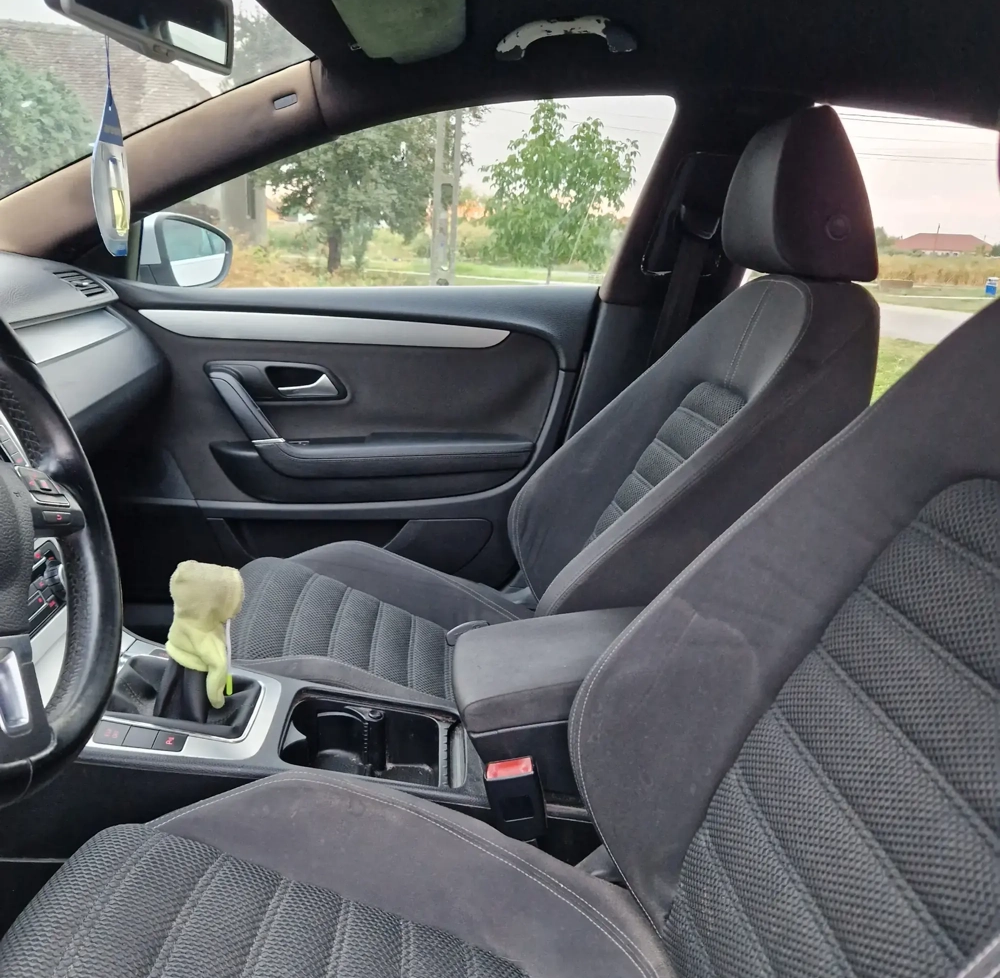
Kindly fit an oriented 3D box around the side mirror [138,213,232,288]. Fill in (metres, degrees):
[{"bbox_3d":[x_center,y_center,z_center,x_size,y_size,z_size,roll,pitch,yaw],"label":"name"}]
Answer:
[{"bbox_3d":[-0.642,-0.477,1.764,0.130,0.155,0.210,10,18,22],"label":"side mirror"}]

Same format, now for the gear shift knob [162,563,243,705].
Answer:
[{"bbox_3d":[-0.329,0.164,0.983,0.078,0.160,0.075,6,16,-6],"label":"gear shift knob"}]

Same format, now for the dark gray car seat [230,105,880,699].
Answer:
[{"bbox_3d":[0.036,-0.028,1.338,0.900,1.040,0.540,2,16,-4],"label":"dark gray car seat"}]

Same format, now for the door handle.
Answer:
[{"bbox_3d":[-0.349,-0.187,1.614,0.112,0.045,0.032,2,16,-4],"label":"door handle"}]

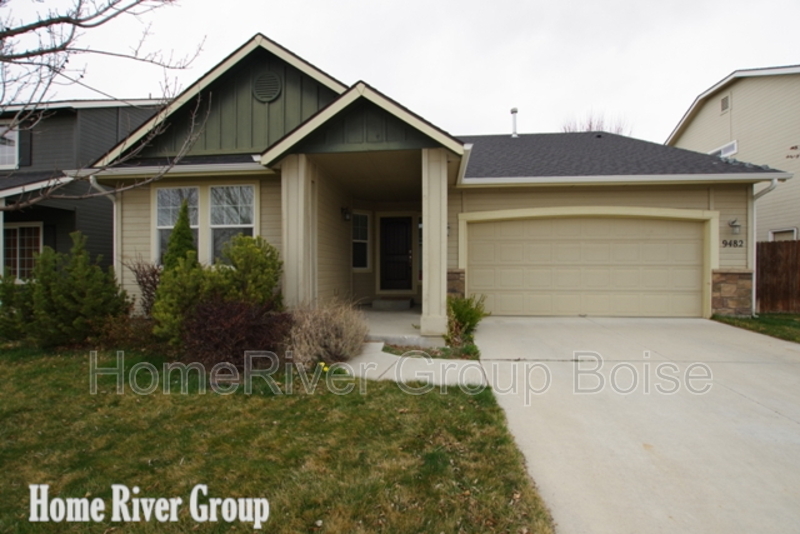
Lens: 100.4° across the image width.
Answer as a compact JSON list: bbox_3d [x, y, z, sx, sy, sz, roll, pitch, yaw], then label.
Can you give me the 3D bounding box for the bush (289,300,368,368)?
[{"bbox_3d":[-1.020,0.875,4.750,1.100,0.800,1.050,0,0,5],"label":"bush"}]

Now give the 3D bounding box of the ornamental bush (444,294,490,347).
[{"bbox_3d":[1.080,0.840,5.250,0.680,0.780,0.630,0,0,5],"label":"ornamental bush"}]

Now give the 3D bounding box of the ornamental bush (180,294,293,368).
[{"bbox_3d":[-2.400,0.850,4.920,1.430,0.830,1.220,0,0,5],"label":"ornamental bush"}]

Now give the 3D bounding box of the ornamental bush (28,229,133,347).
[{"bbox_3d":[-5.040,0.310,5.320,1.220,1.680,1.120,0,0,5],"label":"ornamental bush"}]

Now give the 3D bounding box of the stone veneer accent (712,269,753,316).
[{"bbox_3d":[6.650,0.515,6.720,0.760,0.960,0.150,0,0,5],"label":"stone veneer accent"}]

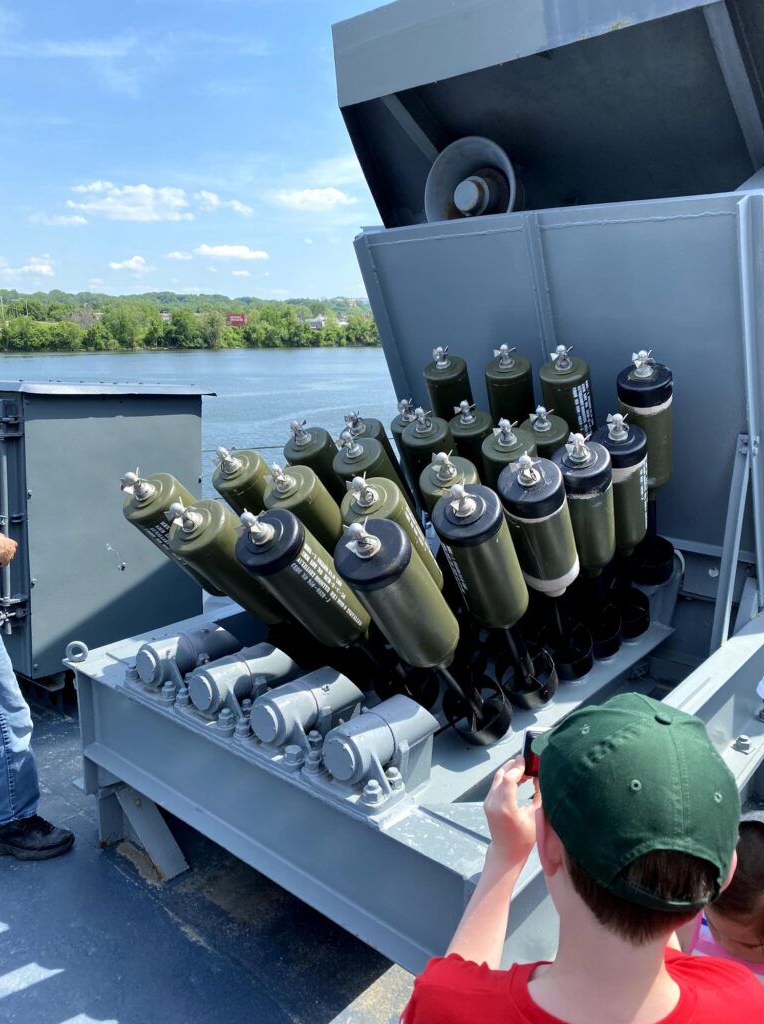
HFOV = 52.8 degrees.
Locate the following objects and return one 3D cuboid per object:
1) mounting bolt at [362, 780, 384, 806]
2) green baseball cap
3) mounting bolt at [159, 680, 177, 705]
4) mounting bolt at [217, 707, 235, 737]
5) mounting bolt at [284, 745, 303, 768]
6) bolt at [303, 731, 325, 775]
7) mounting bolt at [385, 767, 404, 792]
[{"bbox_3d":[-0.019,0.656,1.806,0.048,0.048,0.048,12,17,41],"label":"mounting bolt"},{"bbox_3d":[0.230,0.219,0.708,0.168,0.130,0.250,2,24,-5],"label":"green baseball cap"},{"bbox_3d":[-0.641,0.538,2.300,0.048,0.054,0.048,12,17,41],"label":"mounting bolt"},{"bbox_3d":[-0.433,0.577,2.124,0.048,0.058,0.048,12,17,41],"label":"mounting bolt"},{"bbox_3d":[-0.224,0.624,1.969,0.048,0.037,0.048,12,17,41],"label":"mounting bolt"},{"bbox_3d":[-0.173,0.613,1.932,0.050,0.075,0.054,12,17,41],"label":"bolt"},{"bbox_3d":[0.029,0.644,1.865,0.048,0.046,0.048,12,17,41],"label":"mounting bolt"}]

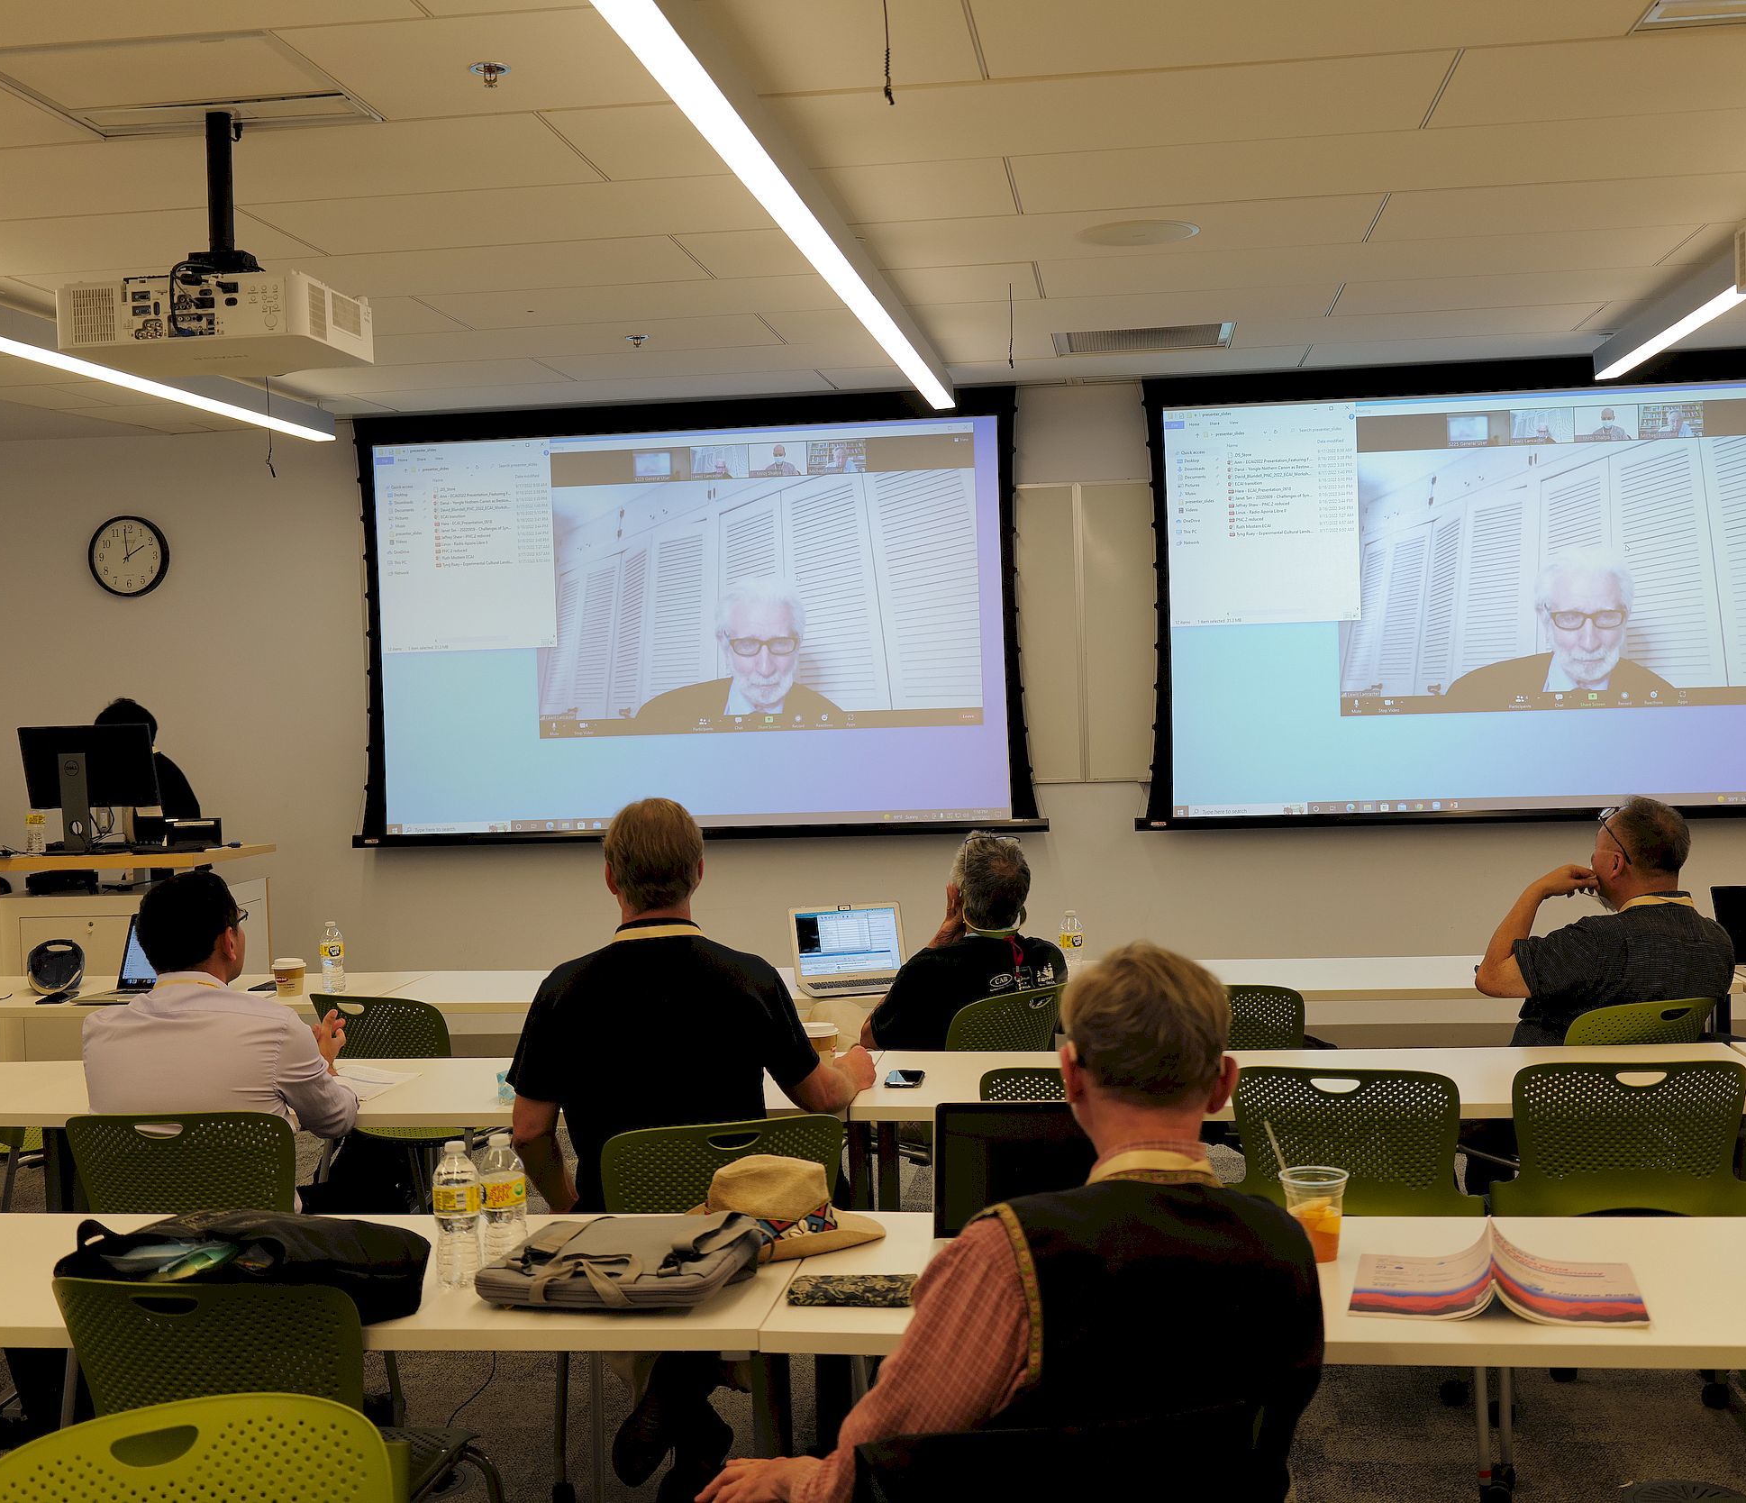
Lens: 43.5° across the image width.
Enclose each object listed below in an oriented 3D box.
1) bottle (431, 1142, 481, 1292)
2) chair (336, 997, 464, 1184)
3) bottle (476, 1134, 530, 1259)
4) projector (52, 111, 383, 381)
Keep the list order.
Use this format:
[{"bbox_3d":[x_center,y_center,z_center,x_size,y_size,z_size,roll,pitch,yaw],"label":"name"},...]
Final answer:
[{"bbox_3d":[-0.594,0.657,3.120,0.066,0.203,0.066,-2,2,7],"label":"bottle"},{"bbox_3d":[-1.153,1.019,5.683,0.520,0.830,0.560,-1,2,33],"label":"chair"},{"bbox_3d":[-0.538,0.658,3.191,0.066,0.203,0.066,-2,2,7],"label":"bottle"},{"bbox_3d":[-1.287,-1.012,4.306,0.500,0.477,0.420,-2,2,9],"label":"projector"}]

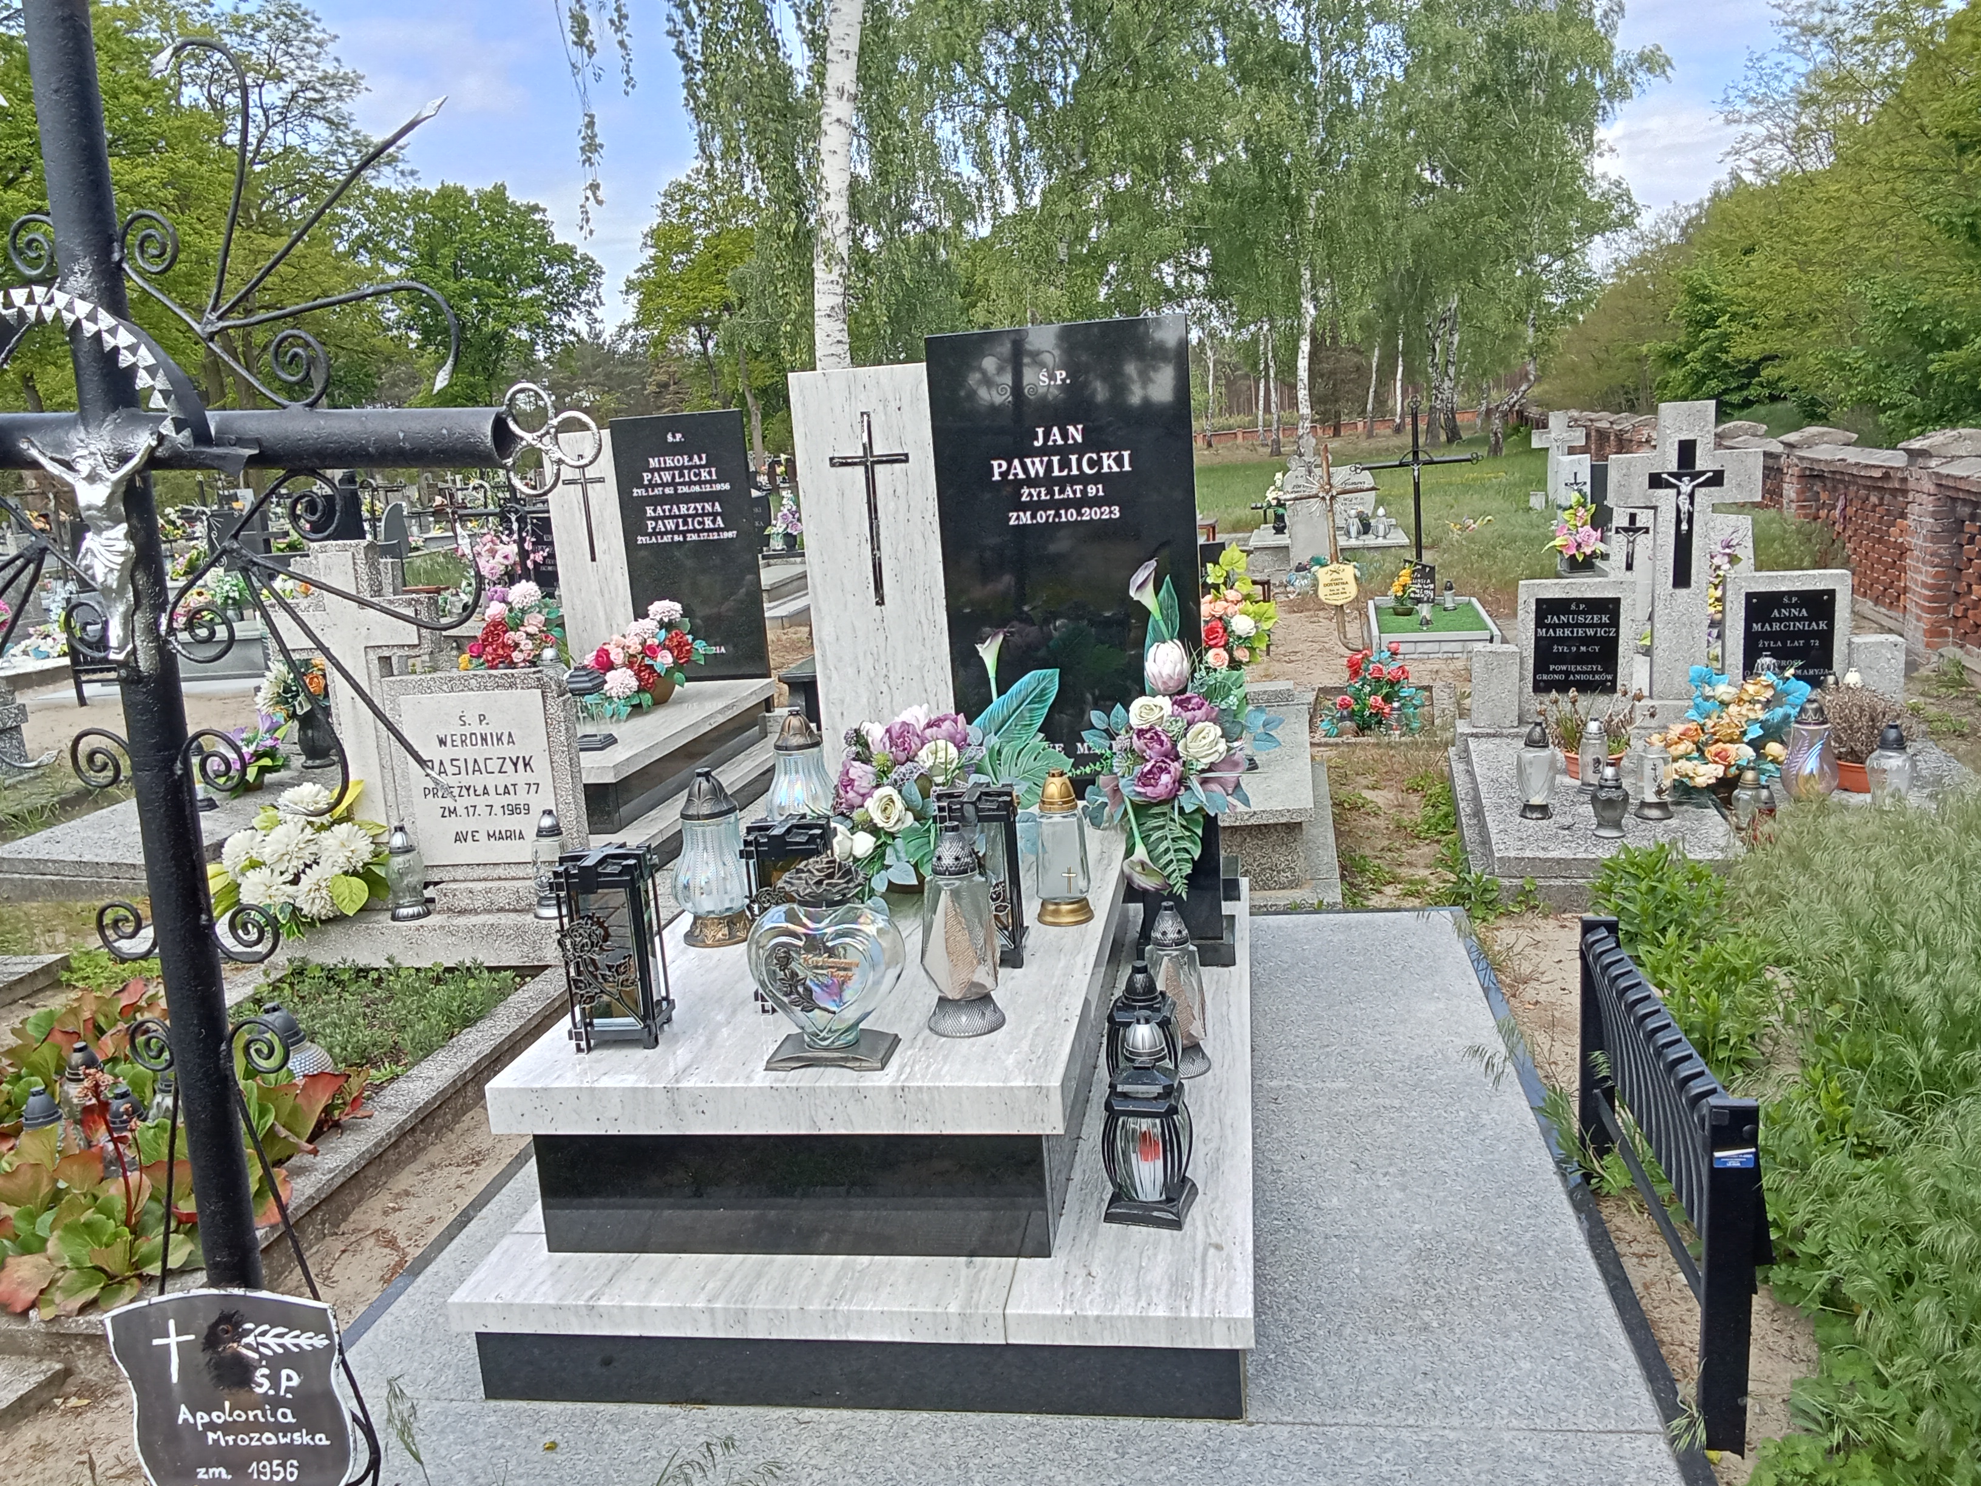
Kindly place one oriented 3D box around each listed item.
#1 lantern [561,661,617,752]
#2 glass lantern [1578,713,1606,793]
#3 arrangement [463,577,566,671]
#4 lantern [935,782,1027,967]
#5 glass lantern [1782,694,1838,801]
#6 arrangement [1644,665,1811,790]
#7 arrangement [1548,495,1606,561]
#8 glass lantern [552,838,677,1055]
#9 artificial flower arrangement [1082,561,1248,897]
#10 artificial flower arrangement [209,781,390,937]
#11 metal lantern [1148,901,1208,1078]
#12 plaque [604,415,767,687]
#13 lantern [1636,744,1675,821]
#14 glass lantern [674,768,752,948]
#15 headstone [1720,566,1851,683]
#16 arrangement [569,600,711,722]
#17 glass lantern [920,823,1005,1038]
[{"bbox_3d":[-1.522,-0.143,5.871,0.185,0.310,0.185,-3,11,10],"label":"lantern"},{"bbox_3d":[1.865,0.034,4.808,0.080,0.232,0.080,-1,11,17],"label":"glass lantern"},{"bbox_3d":[-2.062,-0.458,6.675,0.420,0.460,0.340,-3,11,10],"label":"arrangement"},{"bbox_3d":[-0.017,0.250,2.983,0.150,0.325,0.150,-3,11,7],"label":"lantern"},{"bbox_3d":[2.480,0.027,4.673,0.165,0.345,0.165,-1,11,17],"label":"glass lantern"},{"bbox_3d":[2.182,-0.030,4.584,0.440,0.380,0.340,1,12,25],"label":"arrangement"},{"bbox_3d":[3.672,-1.347,9.672,0.350,0.400,0.280,-1,11,15],"label":"arrangement"},{"bbox_3d":[-0.570,0.309,2.355,0.135,0.288,0.135,-4,11,3],"label":"glass lantern"},{"bbox_3d":[0.413,-0.037,3.541,0.410,0.740,0.320,-2,11,10],"label":"artificial flower arrangement"},{"bbox_3d":[-2.090,0.350,4.694,0.480,0.440,0.320,-4,11,5],"label":"artificial flower arrangement"},{"bbox_3d":[0.377,0.484,3.096,0.128,0.340,0.128,-3,11,10],"label":"metal lantern"},{"bbox_3d":[-1.403,-0.915,7.322,0.643,1.248,0.080,-3,11,10],"label":"plaque"},{"bbox_3d":[2.034,0.111,4.728,0.112,0.225,0.112,-3,11,10],"label":"lantern"},{"bbox_3d":[-0.582,0.235,3.228,0.165,0.350,0.165,-3,11,10],"label":"glass lantern"},{"bbox_3d":[2.839,-0.348,5.512,0.395,0.520,0.110,-1,11,17],"label":"headstone"},{"bbox_3d":[-1.395,-0.340,6.167,0.520,0.420,0.400,-2,11,10],"label":"arrangement"},{"bbox_3d":[-0.048,0.290,2.489,0.130,0.333,0.130,-2,11,10],"label":"glass lantern"}]

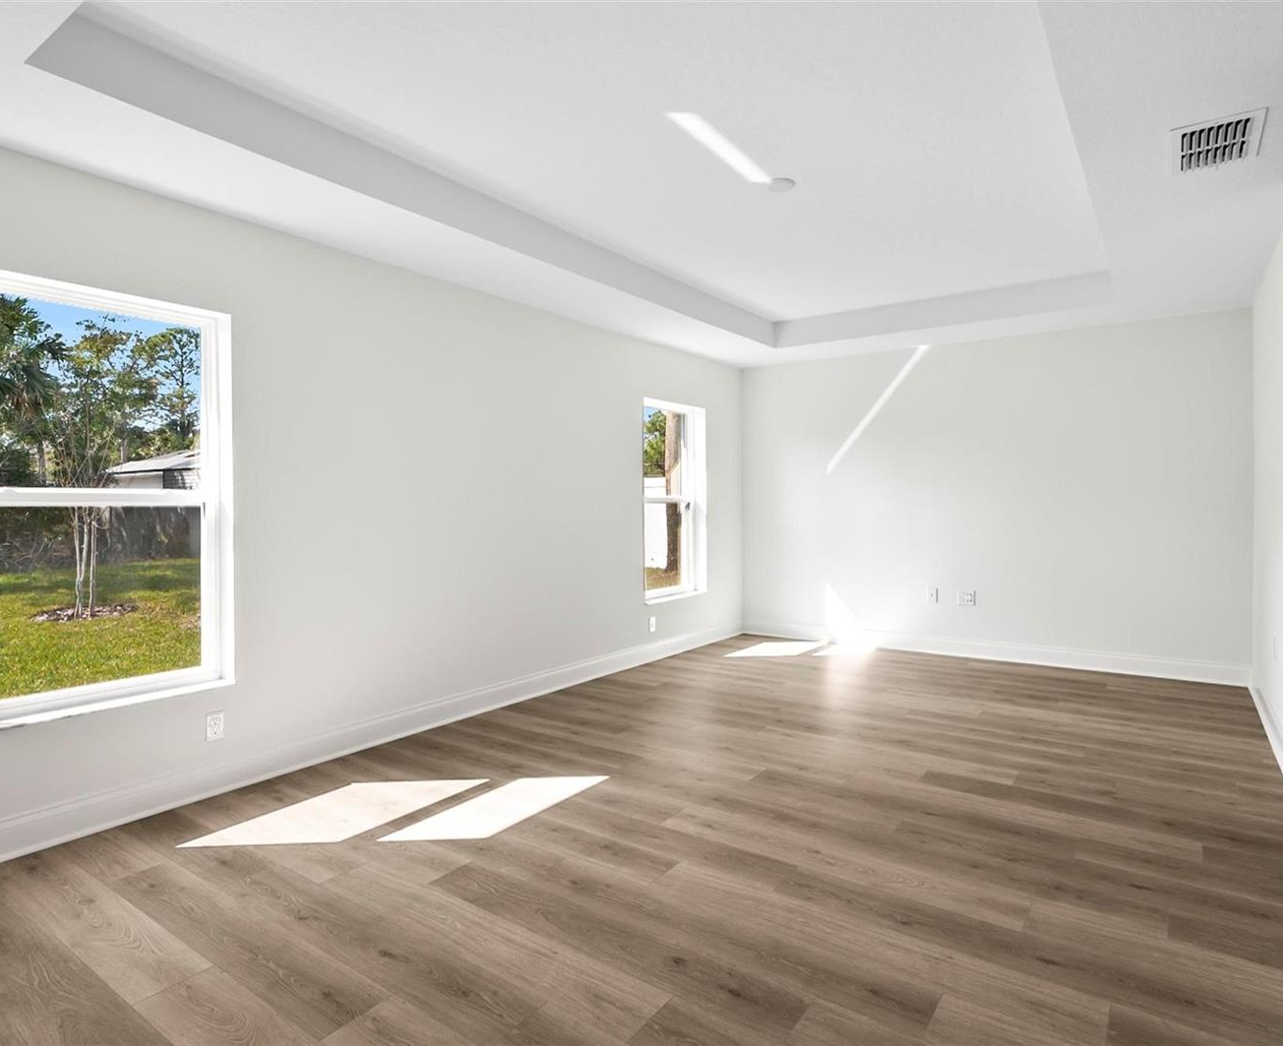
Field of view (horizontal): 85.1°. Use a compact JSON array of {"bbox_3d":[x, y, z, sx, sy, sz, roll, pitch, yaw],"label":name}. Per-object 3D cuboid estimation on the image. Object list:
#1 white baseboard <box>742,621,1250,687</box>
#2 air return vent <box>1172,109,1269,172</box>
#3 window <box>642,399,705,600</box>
[{"bbox_3d":[2.435,0.983,5.478,3.560,0.140,0.030,1,2,33],"label":"white baseboard"},{"bbox_3d":[1.982,-1.300,2.415,0.230,0.030,0.380,1,2,38],"label":"air return vent"},{"bbox_3d":[0.255,-0.180,5.713,0.120,1.574,0.879,1,2,38],"label":"window"}]

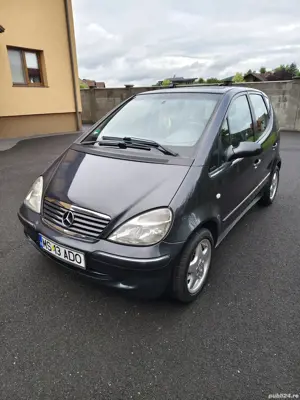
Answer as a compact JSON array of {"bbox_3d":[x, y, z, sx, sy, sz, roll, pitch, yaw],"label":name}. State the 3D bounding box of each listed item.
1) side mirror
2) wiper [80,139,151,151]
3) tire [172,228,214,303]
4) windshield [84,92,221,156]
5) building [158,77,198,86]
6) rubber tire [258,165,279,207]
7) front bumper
[{"bbox_3d":[0.765,-0.387,2.235,0.220,0.165,0.180,13,24,33],"label":"side mirror"},{"bbox_3d":[-0.342,-0.501,2.489,0.860,0.080,0.100,15,25,37],"label":"wiper"},{"bbox_3d":[0.310,0.484,2.148,0.195,0.578,0.578,13,24,33],"label":"tire"},{"bbox_3d":[0.037,-0.769,2.653,1.270,0.120,0.994,13,54,33],"label":"windshield"},{"bbox_3d":[5.698,-23.465,60.366,10.000,5.872,9.000,1,20,5],"label":"building"},{"bbox_3d":[1.696,-0.204,4.013,0.195,0.578,0.578,13,24,33],"label":"rubber tire"},{"bbox_3d":[-0.545,0.361,2.171,1.660,0.410,0.400,13,24,33],"label":"front bumper"}]

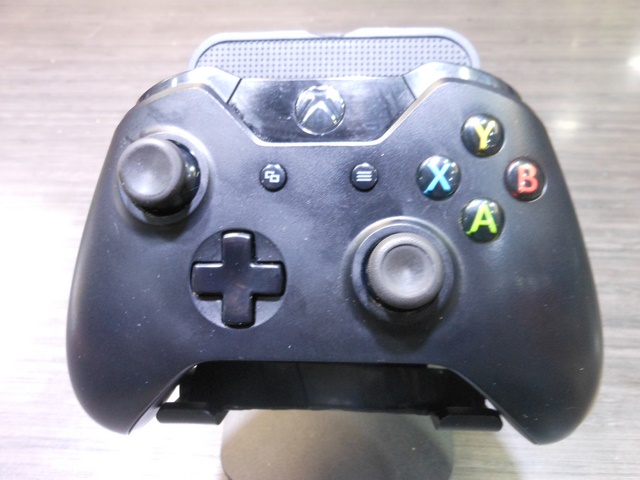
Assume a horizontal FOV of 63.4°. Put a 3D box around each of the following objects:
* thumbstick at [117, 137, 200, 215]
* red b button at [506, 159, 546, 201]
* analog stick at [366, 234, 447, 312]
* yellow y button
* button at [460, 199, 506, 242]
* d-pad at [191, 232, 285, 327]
[{"bbox_3d":[-0.041,-0.016,0.130,0.018,0.011,0.018,0,85,4],"label":"thumbstick"},{"bbox_3d":[0.051,-0.015,0.127,0.011,0.004,0.011,0,85,-3],"label":"red b button"},{"bbox_3d":[0.020,0.008,0.123,0.018,0.011,0.018,0,85,4],"label":"analog stick"},{"bbox_3d":[0.040,-0.026,0.129,0.011,0.004,0.011,0,84,2],"label":"yellow y button"},{"bbox_3d":[0.040,-0.005,0.127,0.011,0.004,0.011,0,85,2],"label":"button"},{"bbox_3d":[-0.021,0.010,0.130,0.024,0.004,0.024,0,85,4],"label":"d-pad"}]

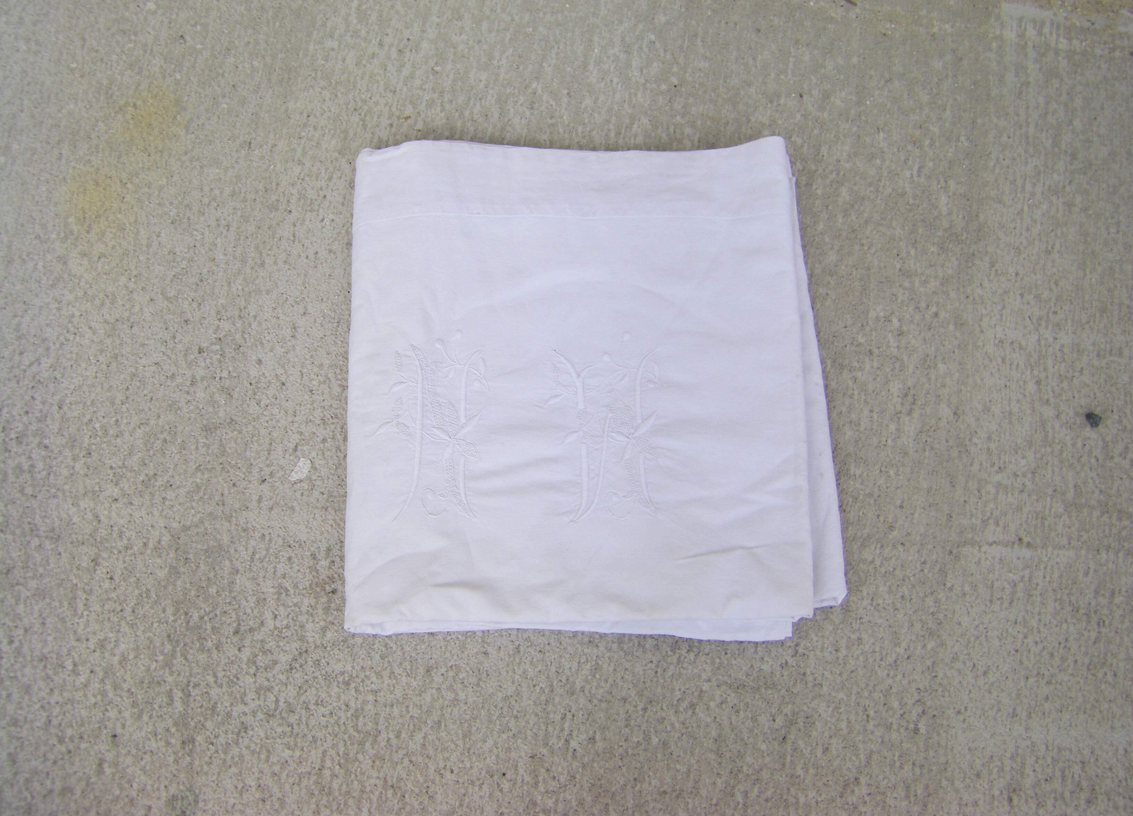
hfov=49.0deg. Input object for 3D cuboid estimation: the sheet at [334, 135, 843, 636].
[{"bbox_3d":[0.028,-0.025,1.176,0.460,0.040,0.481,0,77,-1],"label":"sheet"}]

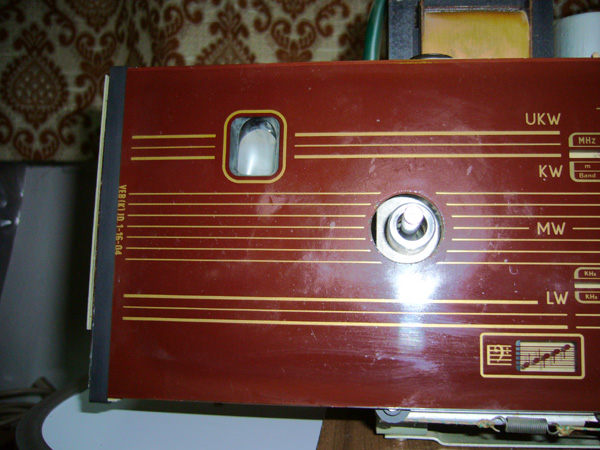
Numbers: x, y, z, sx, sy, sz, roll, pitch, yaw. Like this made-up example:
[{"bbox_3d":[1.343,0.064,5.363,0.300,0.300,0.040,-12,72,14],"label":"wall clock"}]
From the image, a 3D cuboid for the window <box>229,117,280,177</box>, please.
[{"bbox_3d":[-0.019,-0.032,0.250,0.021,0.025,0.005,0,-7,6],"label":"window"}]

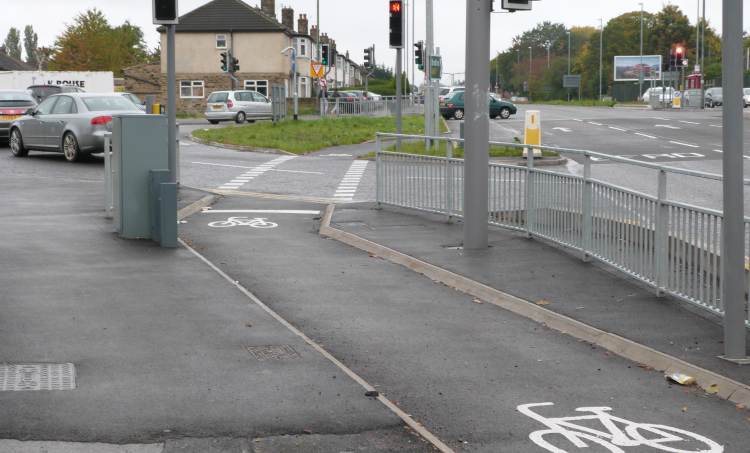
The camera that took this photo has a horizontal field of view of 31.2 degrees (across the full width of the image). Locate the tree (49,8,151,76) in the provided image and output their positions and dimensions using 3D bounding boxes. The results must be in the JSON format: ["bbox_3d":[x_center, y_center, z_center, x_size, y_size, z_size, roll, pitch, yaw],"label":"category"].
[{"bbox_3d":[-21.383,-13.127,104.199,7.825,7.623,7.000,0,6,0],"label":"tree"}]

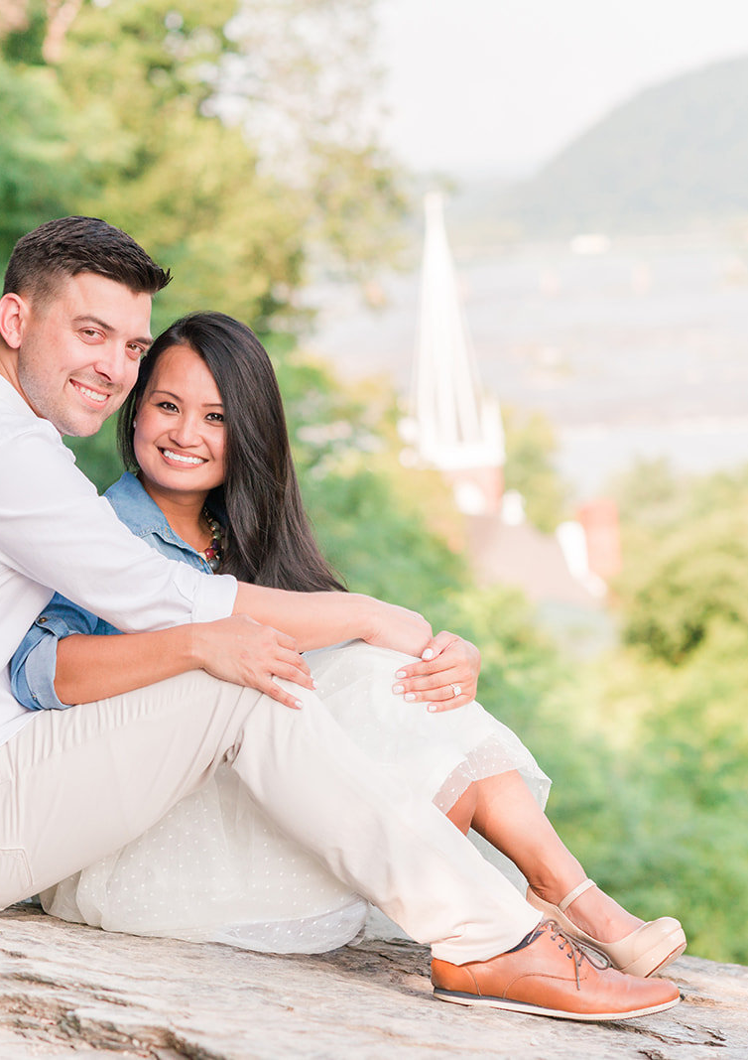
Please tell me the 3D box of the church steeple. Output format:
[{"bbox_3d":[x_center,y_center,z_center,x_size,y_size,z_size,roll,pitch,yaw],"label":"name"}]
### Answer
[{"bbox_3d":[3.359,-7.308,155.000,3.700,13.000,3.700,-2,5,12],"label":"church steeple"}]

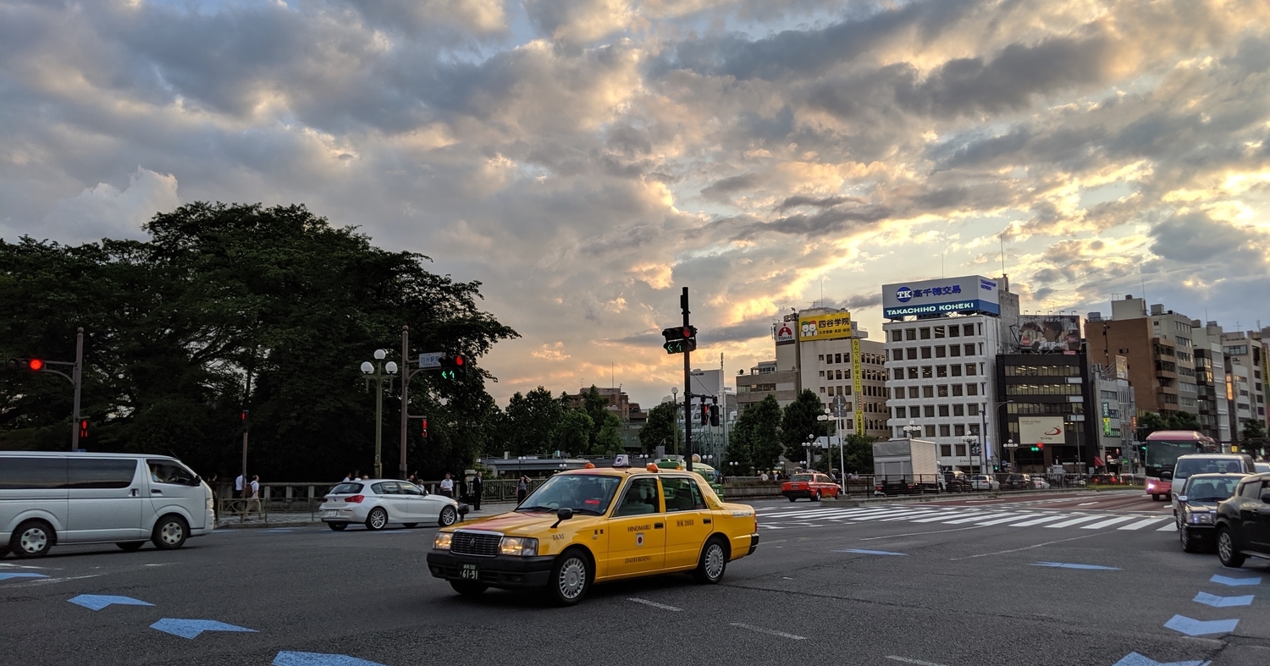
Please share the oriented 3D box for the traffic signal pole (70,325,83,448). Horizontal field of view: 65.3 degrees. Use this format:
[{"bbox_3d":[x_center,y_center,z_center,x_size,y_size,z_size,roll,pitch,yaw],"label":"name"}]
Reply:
[{"bbox_3d":[-19.569,3.163,34.518,0.260,6.782,0.260,4,-9,-29],"label":"traffic signal pole"}]

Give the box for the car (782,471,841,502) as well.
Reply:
[{"bbox_3d":[9.950,8.560,55.000,1.700,1.520,4.590,-7,-10,35],"label":"car"}]

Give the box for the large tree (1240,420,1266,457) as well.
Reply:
[{"bbox_3d":[109.200,20.420,175.000,5.600,10.166,5.600,-1,-8,0],"label":"large tree"}]

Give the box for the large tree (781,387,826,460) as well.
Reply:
[{"bbox_3d":[18.279,11.140,105.246,5.400,10.604,5.400,-2,-8,10],"label":"large tree"}]

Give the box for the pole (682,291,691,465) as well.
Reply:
[{"bbox_3d":[1.588,2.032,29.507,0.240,6.930,0.240,-1,-8,3],"label":"pole"}]

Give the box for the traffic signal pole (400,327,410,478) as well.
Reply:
[{"bbox_3d":[-8.242,3.090,35.456,0.250,6.817,0.250,-1,-8,0],"label":"traffic signal pole"}]

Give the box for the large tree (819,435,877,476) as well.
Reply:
[{"bbox_3d":[21.091,12.635,97.616,6.000,5.399,6.000,-3,-8,12],"label":"large tree"}]

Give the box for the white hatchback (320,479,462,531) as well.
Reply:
[{"bbox_3d":[-7.100,5.030,29.250,1.770,1.430,4.330,-6,-9,35],"label":"white hatchback"}]

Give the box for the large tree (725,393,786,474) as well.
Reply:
[{"bbox_3d":[12.620,11.148,105.000,6.300,9.360,6.300,-1,-8,0],"label":"large tree"}]

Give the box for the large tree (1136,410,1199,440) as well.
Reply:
[{"bbox_3d":[83.524,17.543,155.000,9.500,11.023,8.500,-1,-8,0],"label":"large tree"}]

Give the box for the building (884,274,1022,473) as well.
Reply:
[{"bbox_3d":[58.452,9.437,185.135,17.800,35.847,19.000,-6,-9,34],"label":"building"}]

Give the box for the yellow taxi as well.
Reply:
[{"bbox_3d":[-0.340,2.460,12.520,1.700,1.530,4.660,-7,-10,38],"label":"yellow taxi"}]

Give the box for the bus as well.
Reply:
[{"bbox_3d":[30.100,7.270,54.200,2.500,3.500,11.600,-6,-10,34],"label":"bus"}]

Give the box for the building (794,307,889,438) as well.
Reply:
[{"bbox_3d":[45.358,14.373,213.329,13.200,34.051,18.000,-6,-9,34],"label":"building"}]

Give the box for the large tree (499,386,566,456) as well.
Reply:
[{"bbox_3d":[-11.922,12.152,115.000,8.000,11.979,8.000,-1,-8,0],"label":"large tree"}]

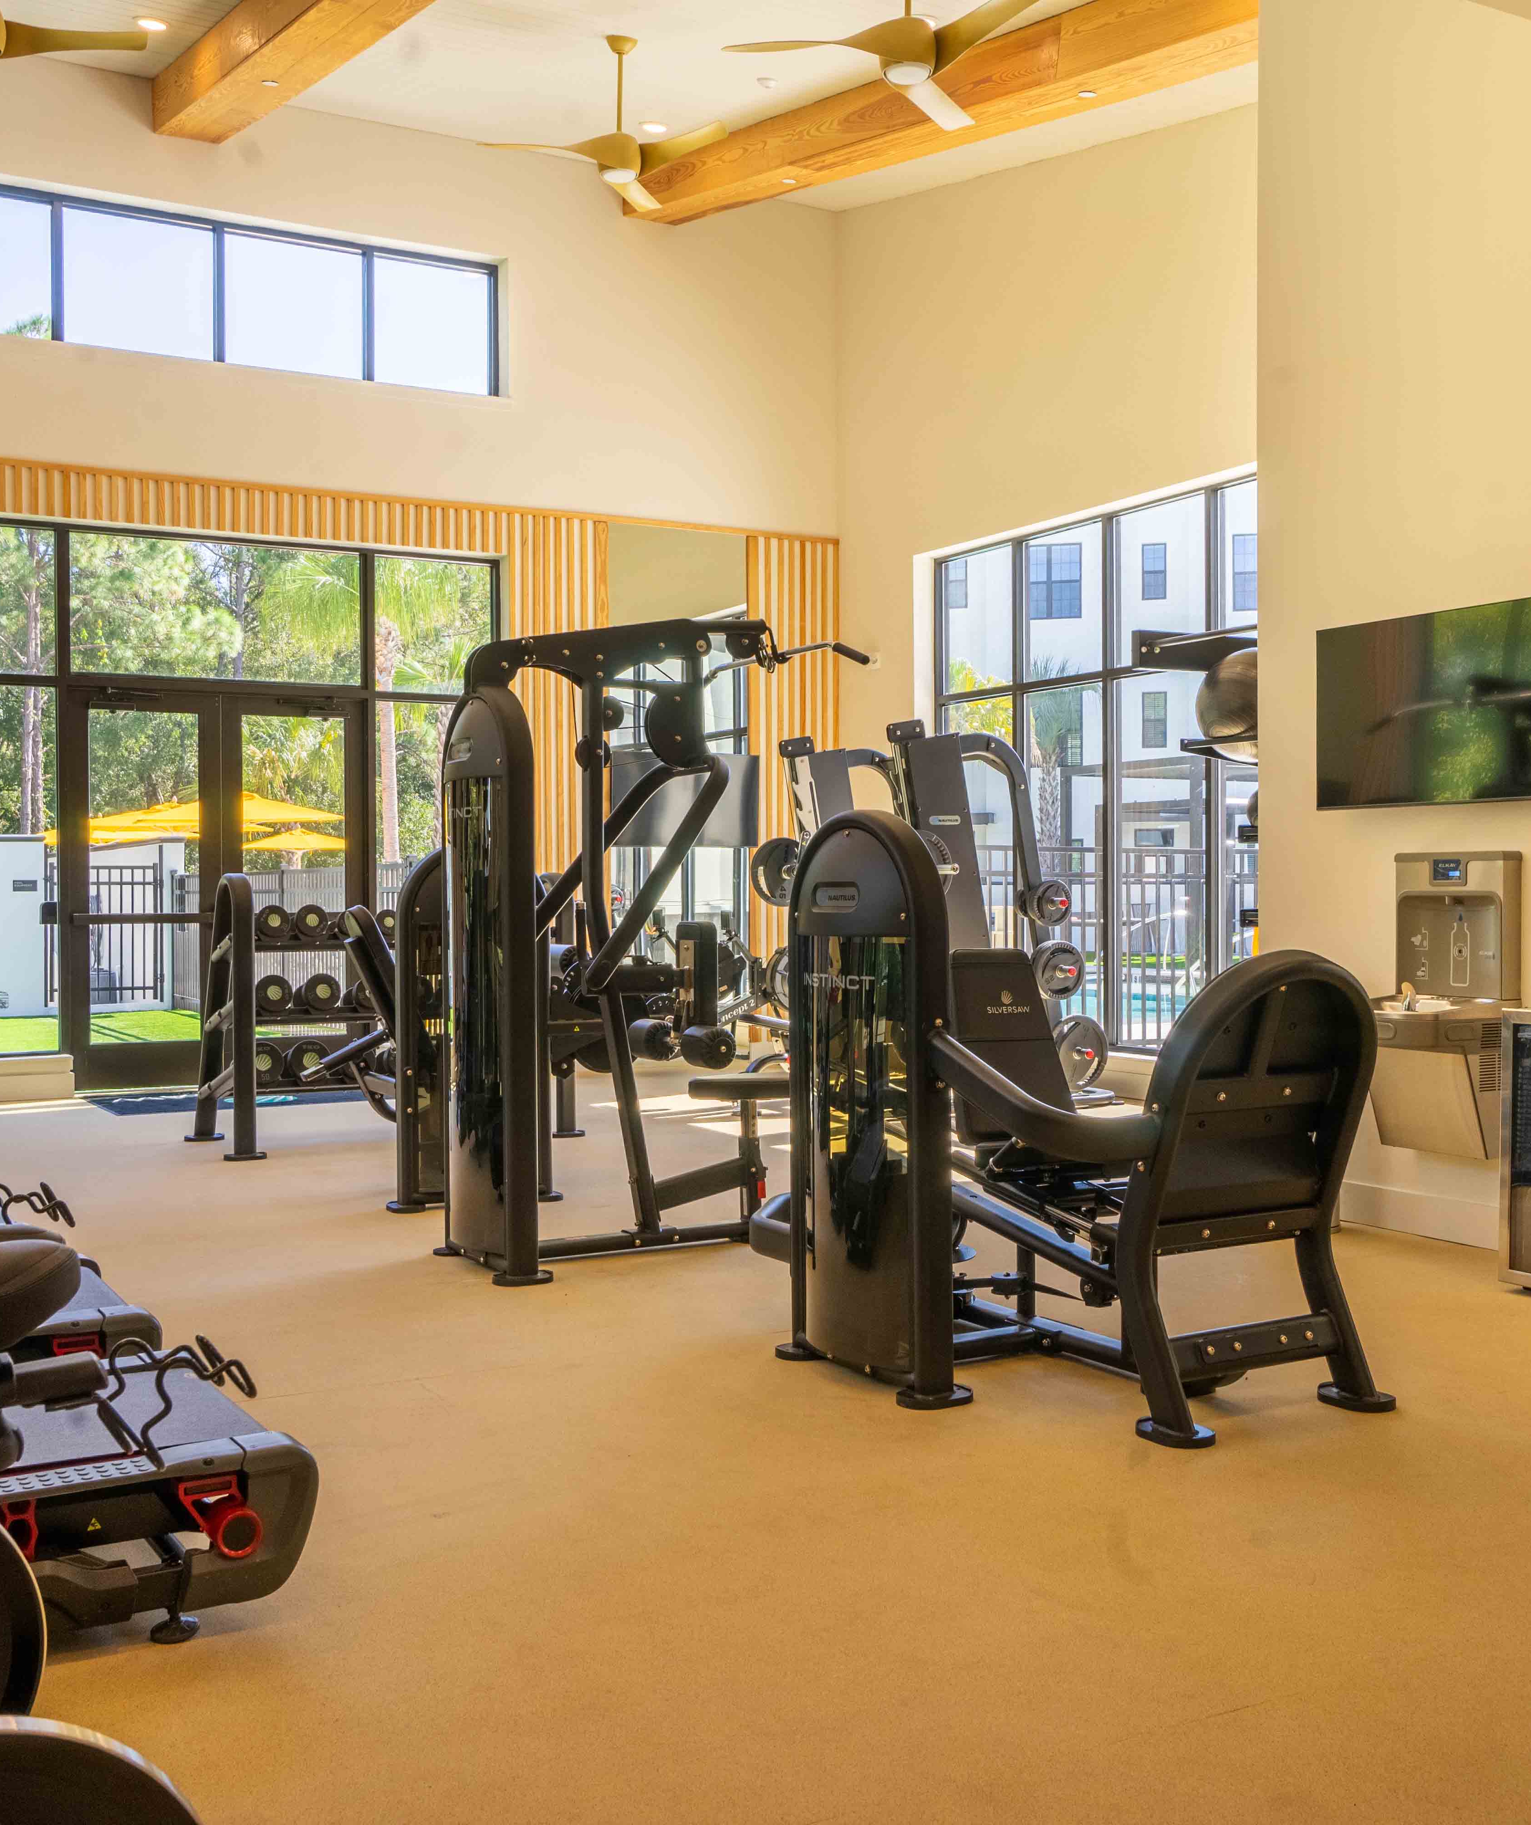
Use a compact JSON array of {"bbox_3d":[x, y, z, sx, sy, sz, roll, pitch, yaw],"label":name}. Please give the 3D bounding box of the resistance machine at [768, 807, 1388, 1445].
[{"bbox_3d":[0.557,0.447,5.200,1.010,1.398,2.043,-1,1,-29],"label":"resistance machine"}]

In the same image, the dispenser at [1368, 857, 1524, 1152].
[{"bbox_3d":[2.162,0.319,6.551,0.471,1.007,0.466,-1,1,-29],"label":"dispenser"}]

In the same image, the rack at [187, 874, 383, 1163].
[{"bbox_3d":[-1.882,0.468,9.806,1.751,1.291,0.848,-1,1,-29],"label":"rack"}]

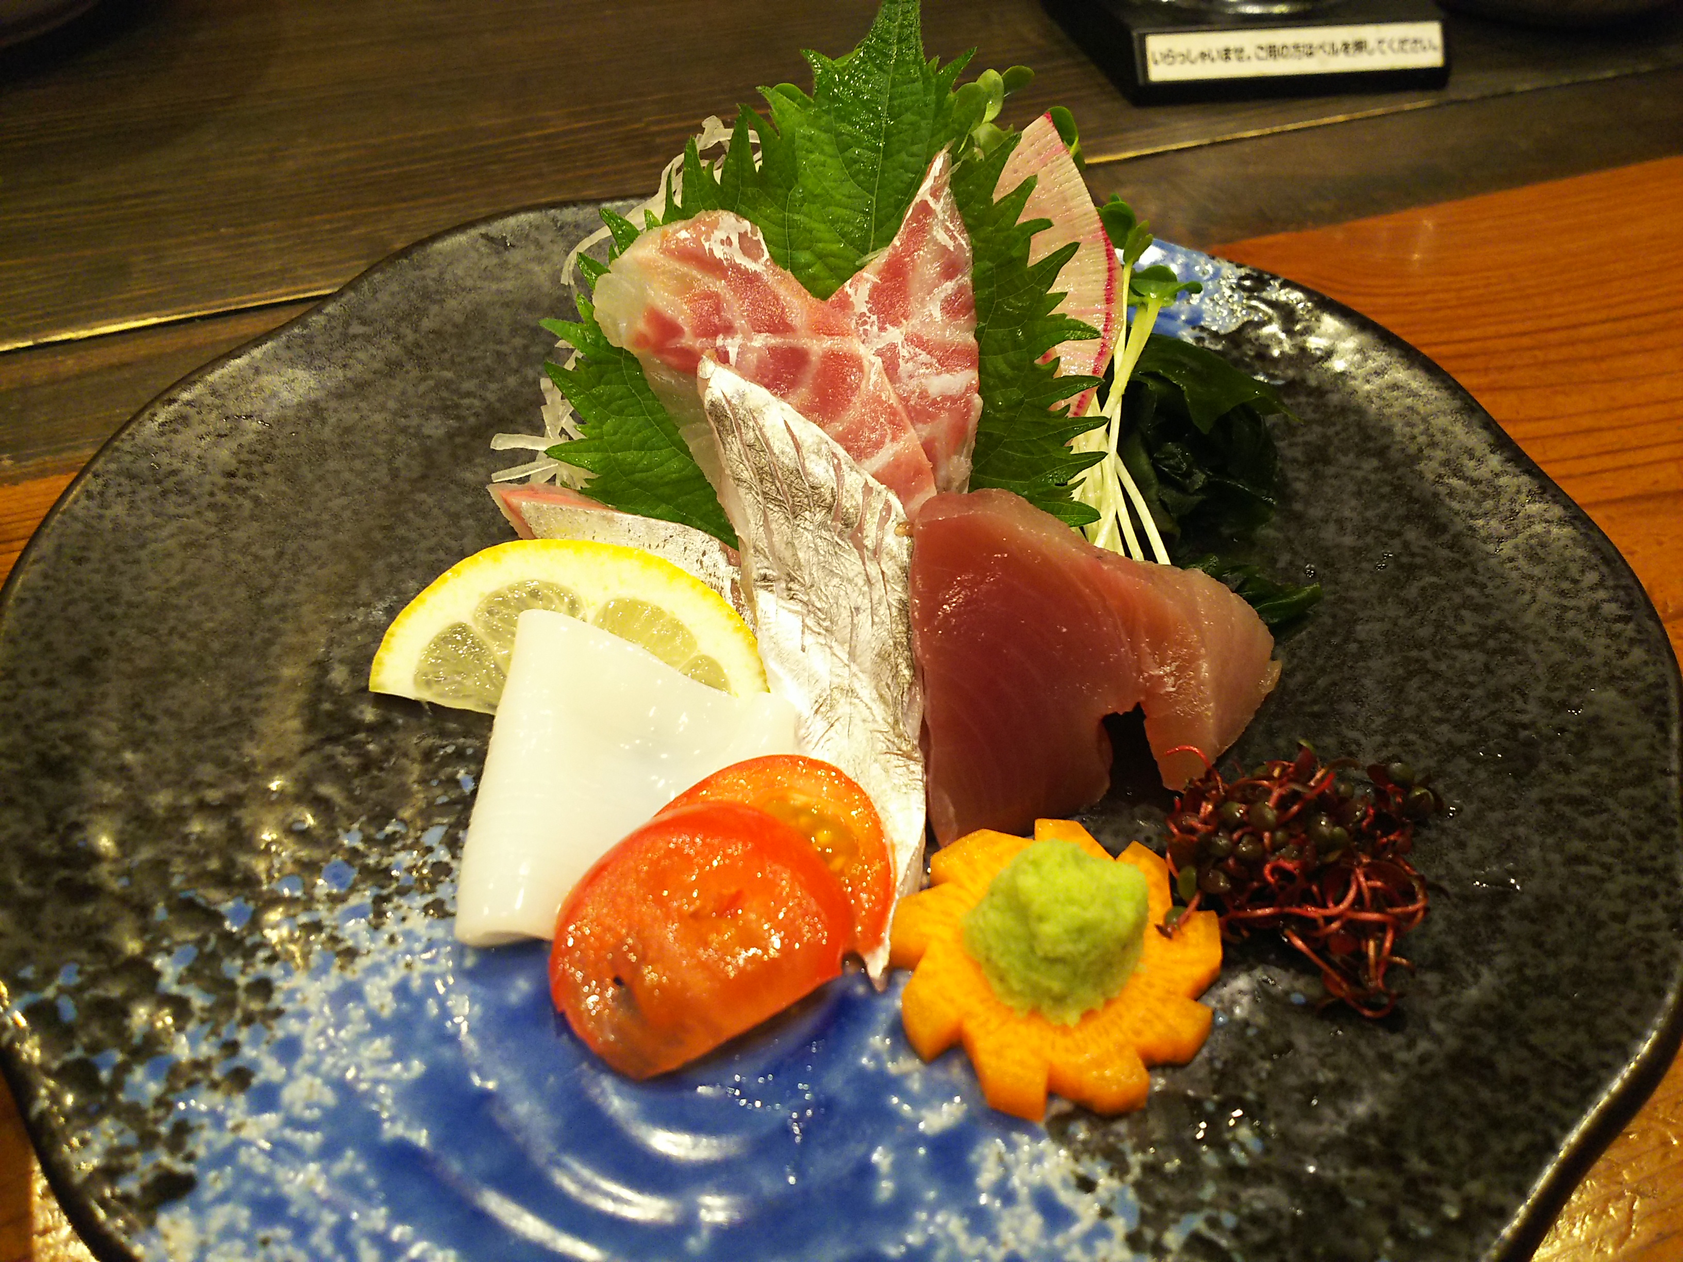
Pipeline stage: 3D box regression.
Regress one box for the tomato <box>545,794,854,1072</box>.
[{"bbox_3d":[-0.017,0.034,0.142,0.031,0.023,0.010,-24,12,-22],"label":"tomato"}]

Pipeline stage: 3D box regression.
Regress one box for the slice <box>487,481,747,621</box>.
[{"bbox_3d":[-0.031,-0.010,0.181,0.042,0.016,0.013,24,35,13],"label":"slice"}]

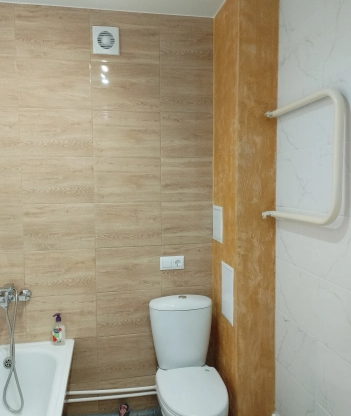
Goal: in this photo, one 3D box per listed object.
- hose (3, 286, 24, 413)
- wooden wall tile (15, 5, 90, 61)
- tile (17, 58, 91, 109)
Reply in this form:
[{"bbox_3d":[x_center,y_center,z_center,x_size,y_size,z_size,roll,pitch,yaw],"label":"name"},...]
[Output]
[{"bbox_3d":[-0.870,0.769,1.890,0.105,0.650,0.105,-1,4,-12],"label":"hose"},{"bbox_3d":[-0.685,-0.980,1.981,0.402,0.288,0.009,-1,4,-12],"label":"wooden wall tile"},{"bbox_3d":[-0.687,-0.708,2.014,0.401,0.273,0.015,-1,4,-10],"label":"tile"}]

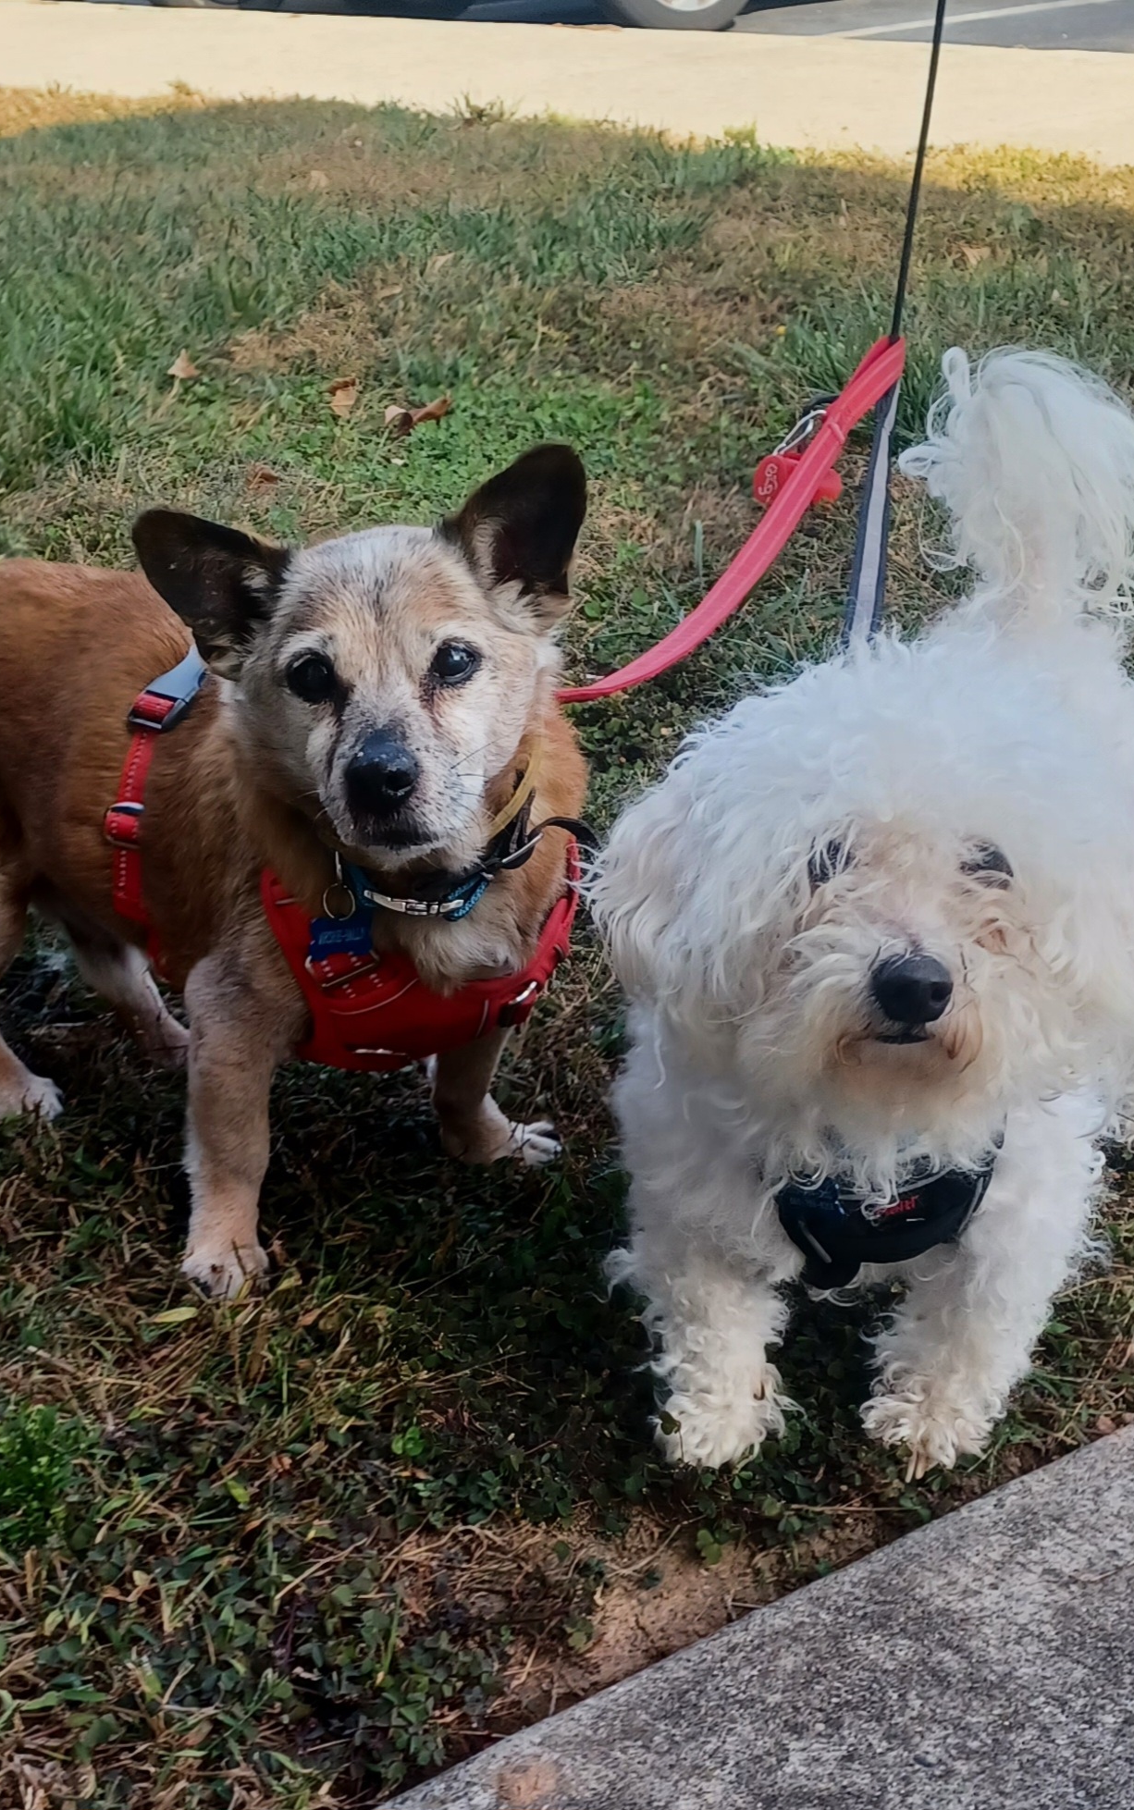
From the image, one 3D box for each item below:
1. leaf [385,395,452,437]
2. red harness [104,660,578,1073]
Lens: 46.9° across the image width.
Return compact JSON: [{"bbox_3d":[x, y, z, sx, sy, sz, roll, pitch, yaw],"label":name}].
[{"bbox_3d":[-0.192,-0.631,1.689,0.085,0.035,0.050,-15,42,-17],"label":"leaf"},{"bbox_3d":[-0.114,-0.027,0.653,0.175,0.185,0.175,-20,44,-23],"label":"red harness"}]

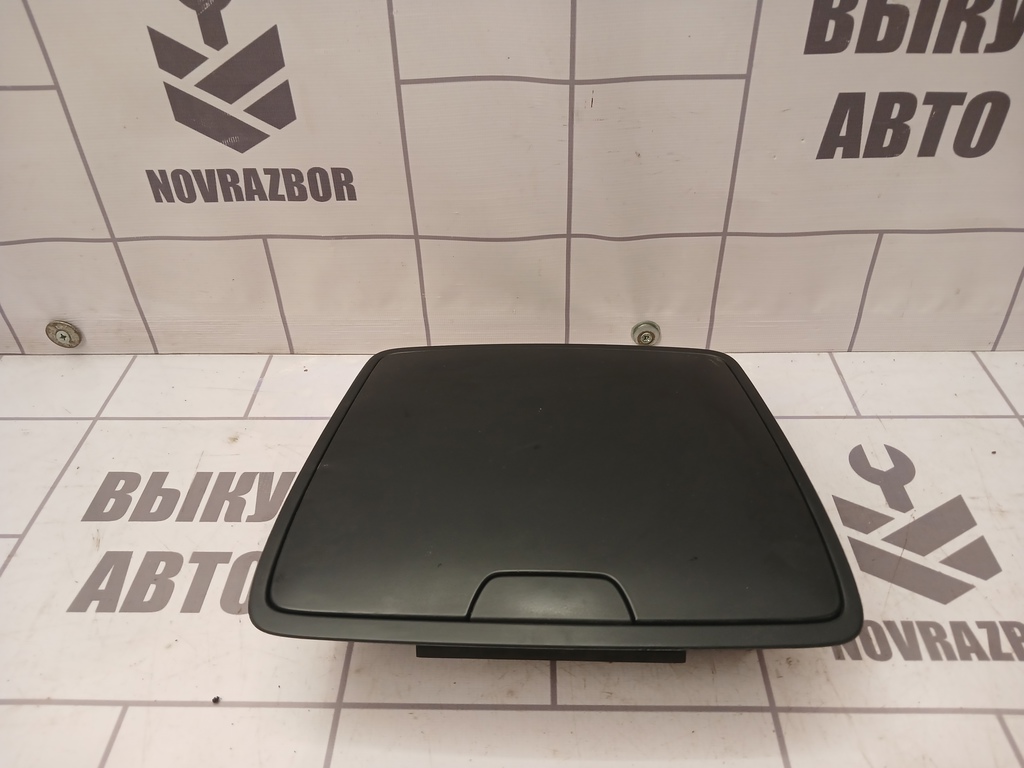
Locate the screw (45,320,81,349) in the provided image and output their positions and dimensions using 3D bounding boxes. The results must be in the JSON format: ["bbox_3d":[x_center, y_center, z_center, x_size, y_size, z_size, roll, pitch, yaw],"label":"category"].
[{"bbox_3d":[-0.327,-0.036,0.583,0.024,0.024,0.006,0,38,2],"label":"screw"}]

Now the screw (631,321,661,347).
[{"bbox_3d":[0.096,-0.035,0.570,0.021,0.021,0.007,0,38,2],"label":"screw"}]

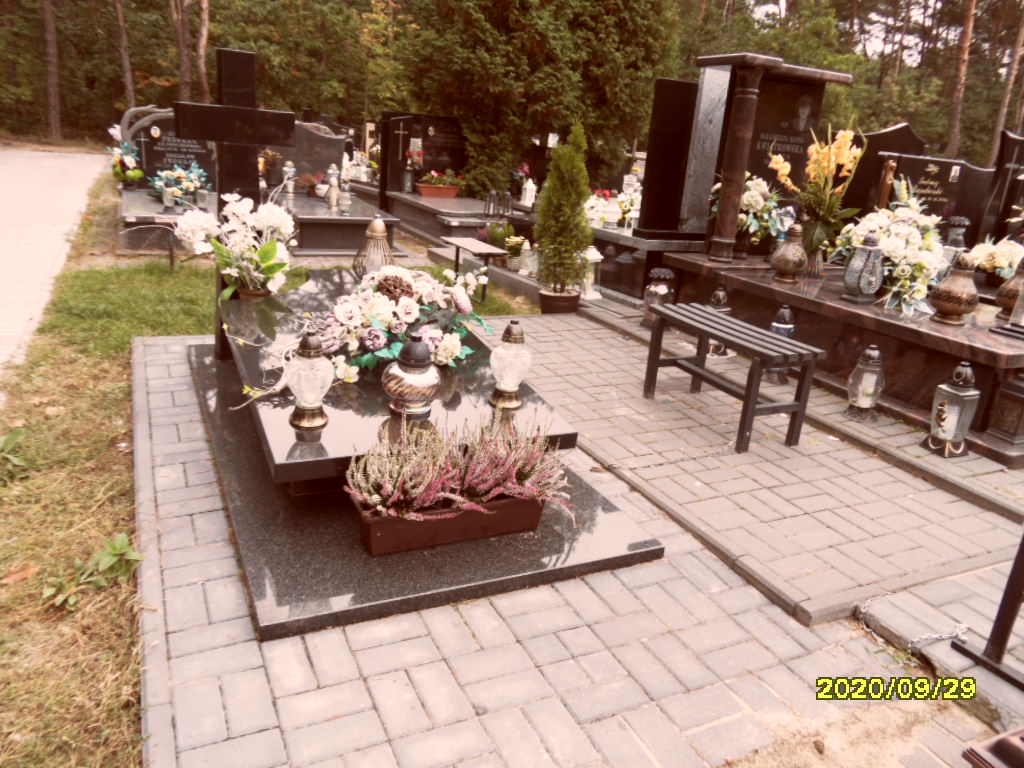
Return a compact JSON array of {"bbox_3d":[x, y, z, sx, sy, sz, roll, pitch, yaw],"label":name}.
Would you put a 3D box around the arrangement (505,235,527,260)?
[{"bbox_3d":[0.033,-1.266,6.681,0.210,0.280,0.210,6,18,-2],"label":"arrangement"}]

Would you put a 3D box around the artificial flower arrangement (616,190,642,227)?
[{"bbox_3d":[1.083,-1.619,6.518,0.270,0.350,0.250,-4,20,-25],"label":"artificial flower arrangement"}]

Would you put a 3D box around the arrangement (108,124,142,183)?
[{"bbox_3d":[-3.930,-2.322,7.229,0.380,0.620,0.350,-3,21,-27],"label":"arrangement"}]

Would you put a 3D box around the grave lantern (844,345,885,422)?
[{"bbox_3d":[1.778,-0.003,3.570,0.185,0.360,0.185,-4,19,-27],"label":"grave lantern"}]

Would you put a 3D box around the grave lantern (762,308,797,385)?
[{"bbox_3d":[1.531,-0.222,4.052,0.170,0.410,0.170,-4,20,-25],"label":"grave lantern"}]

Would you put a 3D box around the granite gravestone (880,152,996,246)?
[{"bbox_3d":[3.451,-1.496,5.934,1.400,0.710,0.110,-4,20,-25],"label":"granite gravestone"}]

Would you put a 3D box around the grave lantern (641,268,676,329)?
[{"bbox_3d":[1.091,-0.642,5.270,0.215,0.440,0.215,-3,21,-27],"label":"grave lantern"}]

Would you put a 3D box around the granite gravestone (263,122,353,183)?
[{"bbox_3d":[-2.618,-2.934,9.000,0.980,0.750,0.120,-2,19,-23],"label":"granite gravestone"}]

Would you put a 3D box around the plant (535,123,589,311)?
[{"bbox_3d":[0.431,-1.322,5.655,0.410,1.480,0.410,4,18,-1],"label":"plant"}]

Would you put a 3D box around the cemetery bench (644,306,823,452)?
[{"bbox_3d":[1.016,-0.051,3.425,0.340,0.465,0.950,-4,20,-25],"label":"cemetery bench"}]

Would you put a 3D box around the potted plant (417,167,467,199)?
[{"bbox_3d":[-0.888,-2.483,8.814,0.620,0.370,0.280,-3,21,-27],"label":"potted plant"}]

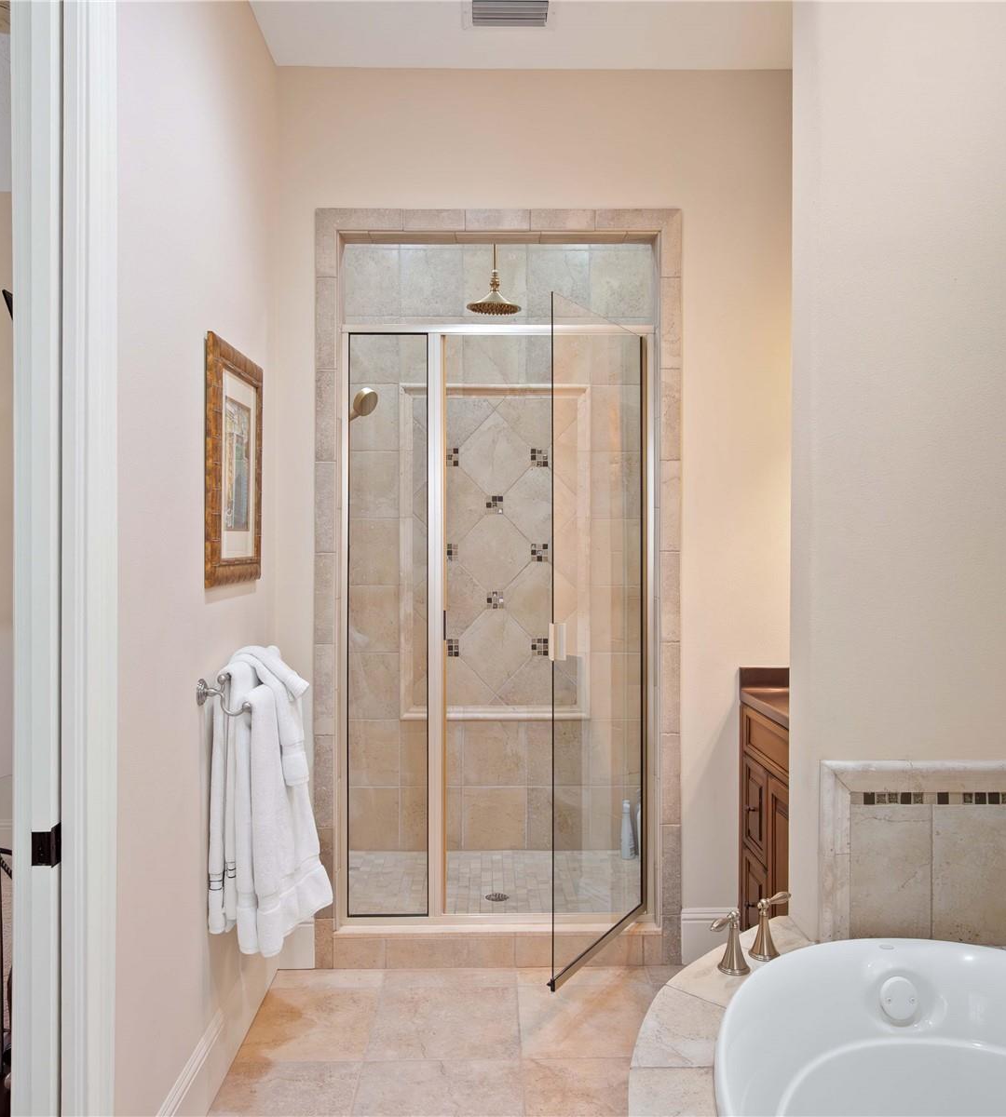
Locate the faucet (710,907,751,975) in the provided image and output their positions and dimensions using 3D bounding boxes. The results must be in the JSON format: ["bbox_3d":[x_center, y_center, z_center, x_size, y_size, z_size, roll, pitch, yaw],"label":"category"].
[{"bbox_3d":[0.461,0.792,1.769,0.120,0.122,0.067,0,1,-42],"label":"faucet"}]

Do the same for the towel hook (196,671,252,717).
[{"bbox_3d":[-0.690,0.338,2.140,0.125,0.105,0.067,0,1,-1],"label":"towel hook"}]

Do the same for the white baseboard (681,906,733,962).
[{"bbox_3d":[0.716,1.304,2.981,0.195,0.200,0.018,0,1,-1],"label":"white baseboard"}]

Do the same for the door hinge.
[{"bbox_3d":[-0.752,0.472,1.415,0.033,0.065,0.033,0,1,-1],"label":"door hinge"}]

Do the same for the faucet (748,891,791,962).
[{"bbox_3d":[0.583,0.790,1.863,0.120,0.122,0.067,0,1,-37],"label":"faucet"}]

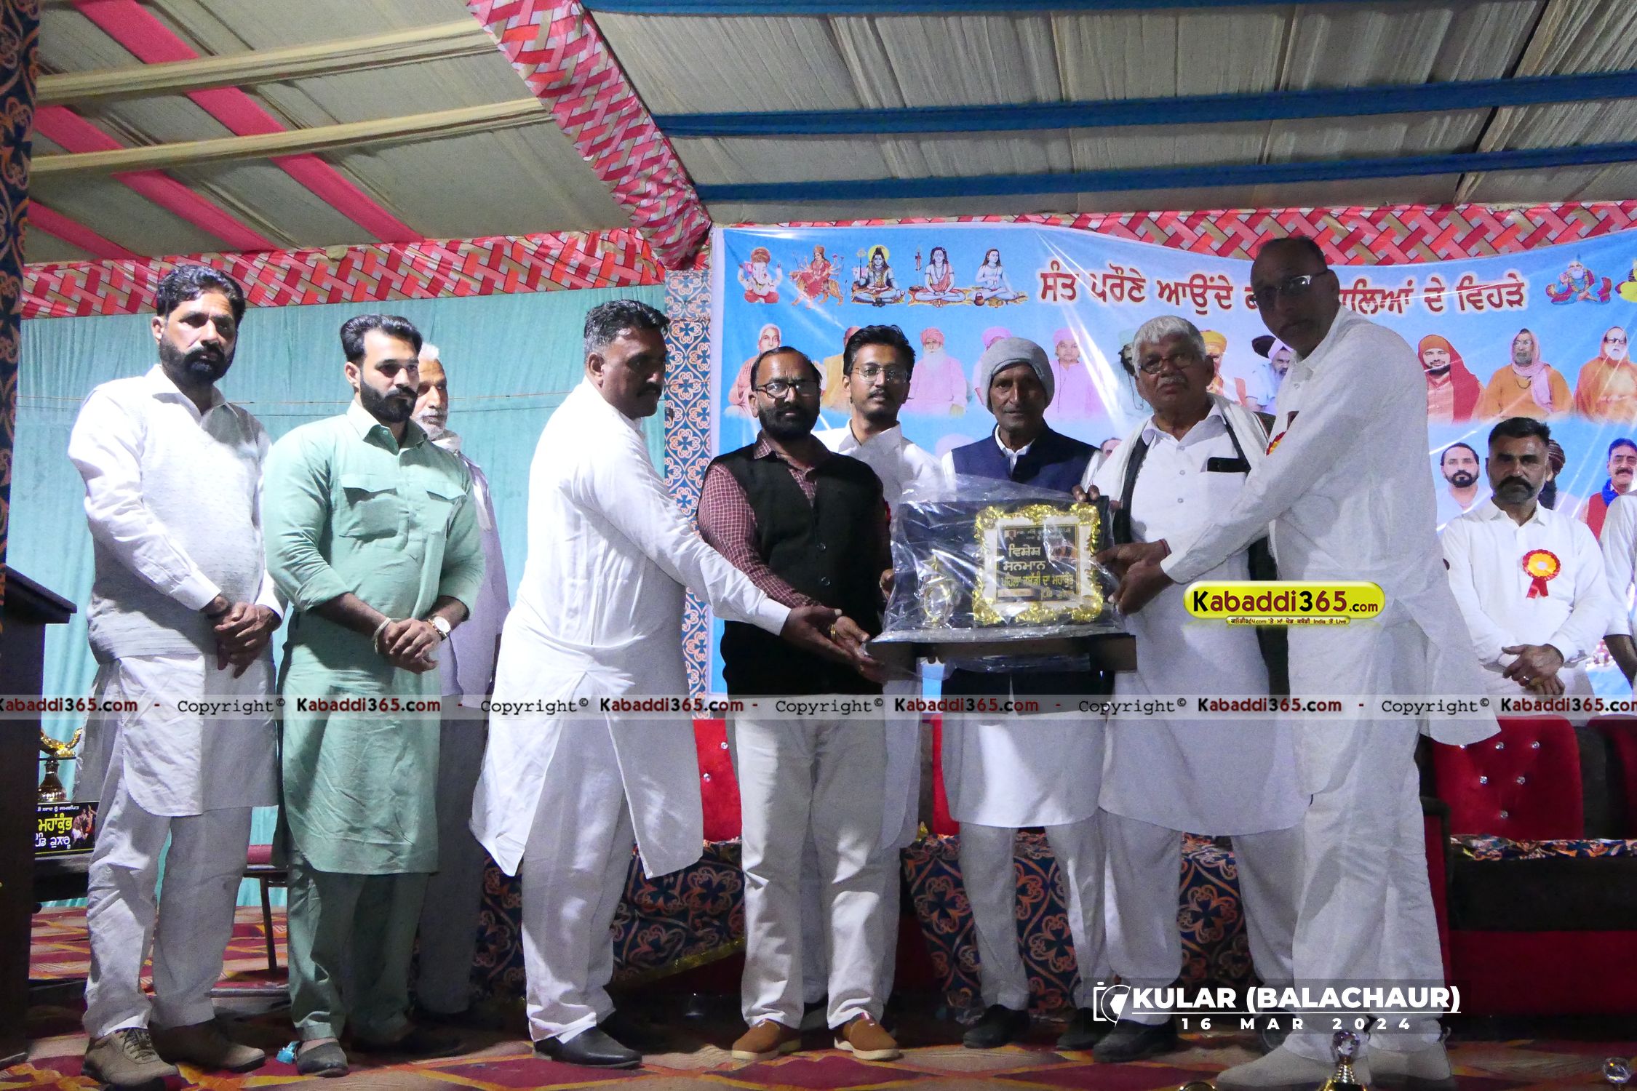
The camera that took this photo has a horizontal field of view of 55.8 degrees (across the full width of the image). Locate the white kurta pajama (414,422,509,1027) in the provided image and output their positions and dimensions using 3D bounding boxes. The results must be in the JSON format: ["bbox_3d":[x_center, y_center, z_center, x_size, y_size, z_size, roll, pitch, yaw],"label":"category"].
[{"bbox_3d":[-0.978,0.430,3.896,0.500,1.421,0.340,5,-8,-40],"label":"white kurta pajama"}]

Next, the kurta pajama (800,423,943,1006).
[{"bbox_3d":[0.134,0.410,3.909,0.480,1.463,0.320,0,-6,-3],"label":"kurta pajama"}]

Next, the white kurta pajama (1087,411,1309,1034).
[{"bbox_3d":[0.877,0.376,3.600,0.500,1.462,0.400,-3,-7,25],"label":"white kurta pajama"}]

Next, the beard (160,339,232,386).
[{"bbox_3d":[-1.370,-0.408,3.400,0.150,0.105,0.110,6,-6,-44],"label":"beard"}]

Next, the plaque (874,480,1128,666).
[{"bbox_3d":[0.401,0.065,3.400,0.570,0.400,0.140,1,-1,4],"label":"plaque"}]

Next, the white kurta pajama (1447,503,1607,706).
[{"bbox_3d":[2.211,0.546,4.819,0.530,1.392,0.360,-2,-7,20],"label":"white kurta pajama"}]

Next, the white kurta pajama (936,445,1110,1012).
[{"bbox_3d":[0.499,0.433,3.755,0.480,1.383,0.340,-1,-6,12],"label":"white kurta pajama"}]

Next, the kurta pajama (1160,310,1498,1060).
[{"bbox_3d":[1.084,0.277,3.289,0.650,1.592,0.490,2,-6,-14],"label":"kurta pajama"}]

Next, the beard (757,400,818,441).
[{"bbox_3d":[-0.073,-0.297,3.660,0.140,0.100,0.100,-3,-1,-13],"label":"beard"}]

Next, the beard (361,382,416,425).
[{"bbox_3d":[-0.977,-0.325,3.510,0.110,0.105,0.140,2,-4,34],"label":"beard"}]

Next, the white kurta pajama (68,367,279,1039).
[{"bbox_3d":[-1.409,0.339,3.383,0.370,1.489,0.490,-6,-9,44],"label":"white kurta pajama"}]

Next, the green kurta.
[{"bbox_3d":[-1.017,0.203,3.529,0.510,1.083,0.350,5,-8,-37],"label":"green kurta"}]

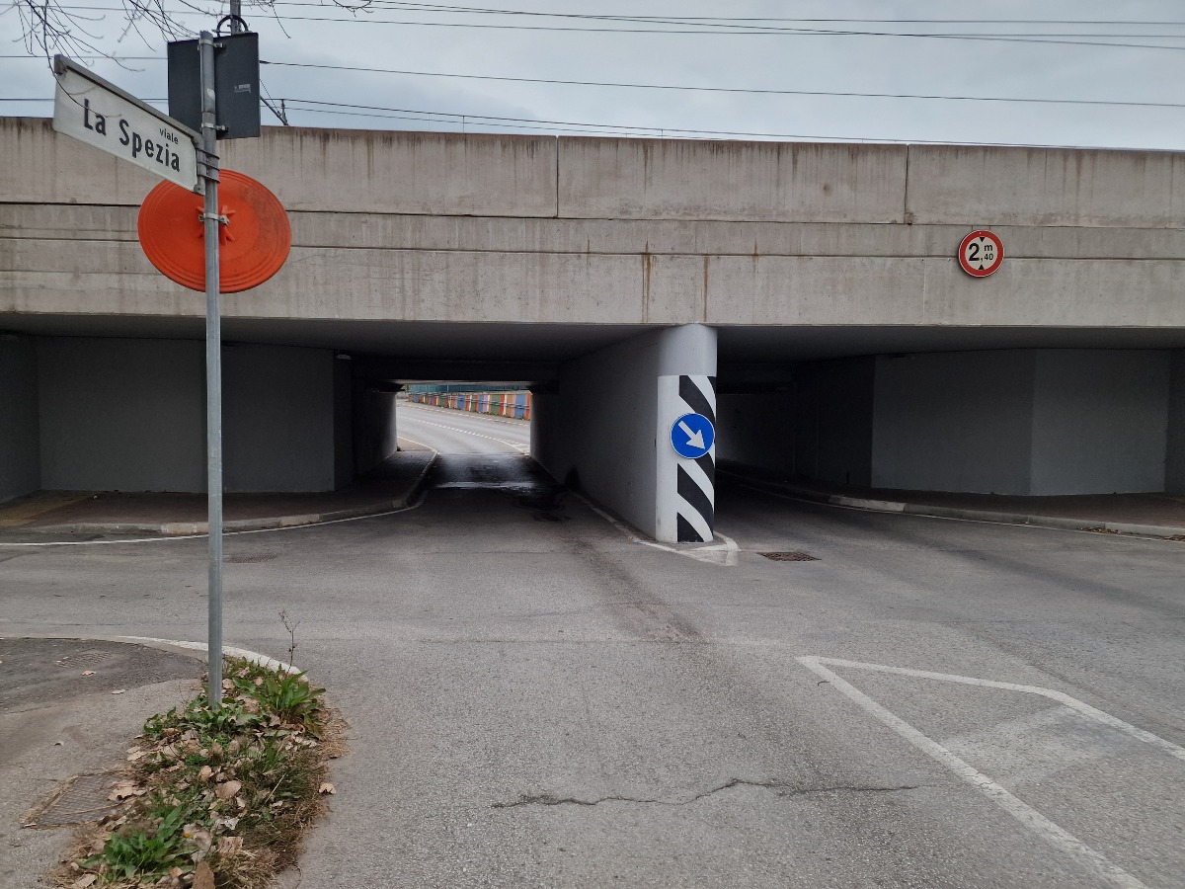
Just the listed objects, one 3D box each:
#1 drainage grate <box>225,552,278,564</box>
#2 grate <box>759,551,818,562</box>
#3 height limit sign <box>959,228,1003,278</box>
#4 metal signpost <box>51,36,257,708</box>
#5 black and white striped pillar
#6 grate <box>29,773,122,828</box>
[{"bbox_3d":[-3.826,1.297,8.797,0.480,0.040,0.480,0,3,-5],"label":"drainage grate"},{"bbox_3d":[2.294,1.339,9.225,0.520,0.040,0.480,0,3,-9],"label":"grate"},{"bbox_3d":[5.069,-2.489,10.270,0.600,0.600,0.050,0,3,-3],"label":"height limit sign"},{"bbox_3d":[-1.853,-0.305,3.402,0.560,3.240,1.050,1,3,4],"label":"metal signpost"},{"bbox_3d":[1.218,0.174,10.675,0.780,2.220,0.600,0,3,-10],"label":"black and white striped pillar"},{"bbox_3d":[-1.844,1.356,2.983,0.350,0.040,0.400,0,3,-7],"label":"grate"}]

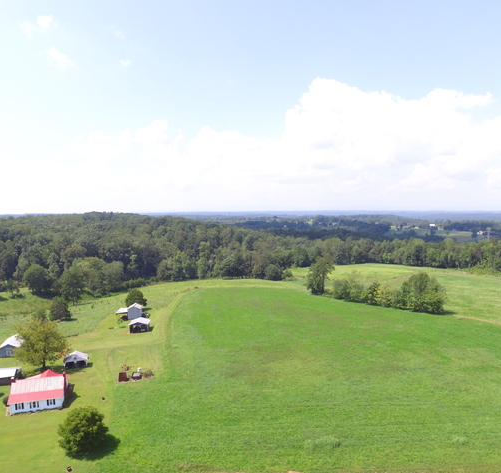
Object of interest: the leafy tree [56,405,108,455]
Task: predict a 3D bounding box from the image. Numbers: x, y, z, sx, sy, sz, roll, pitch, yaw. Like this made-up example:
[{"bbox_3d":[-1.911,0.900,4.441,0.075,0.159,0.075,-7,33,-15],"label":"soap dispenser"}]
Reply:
[{"bbox_3d":[-35.924,41.725,78.714,9.810,8.600,9.810,0,4,0],"label":"leafy tree"}]

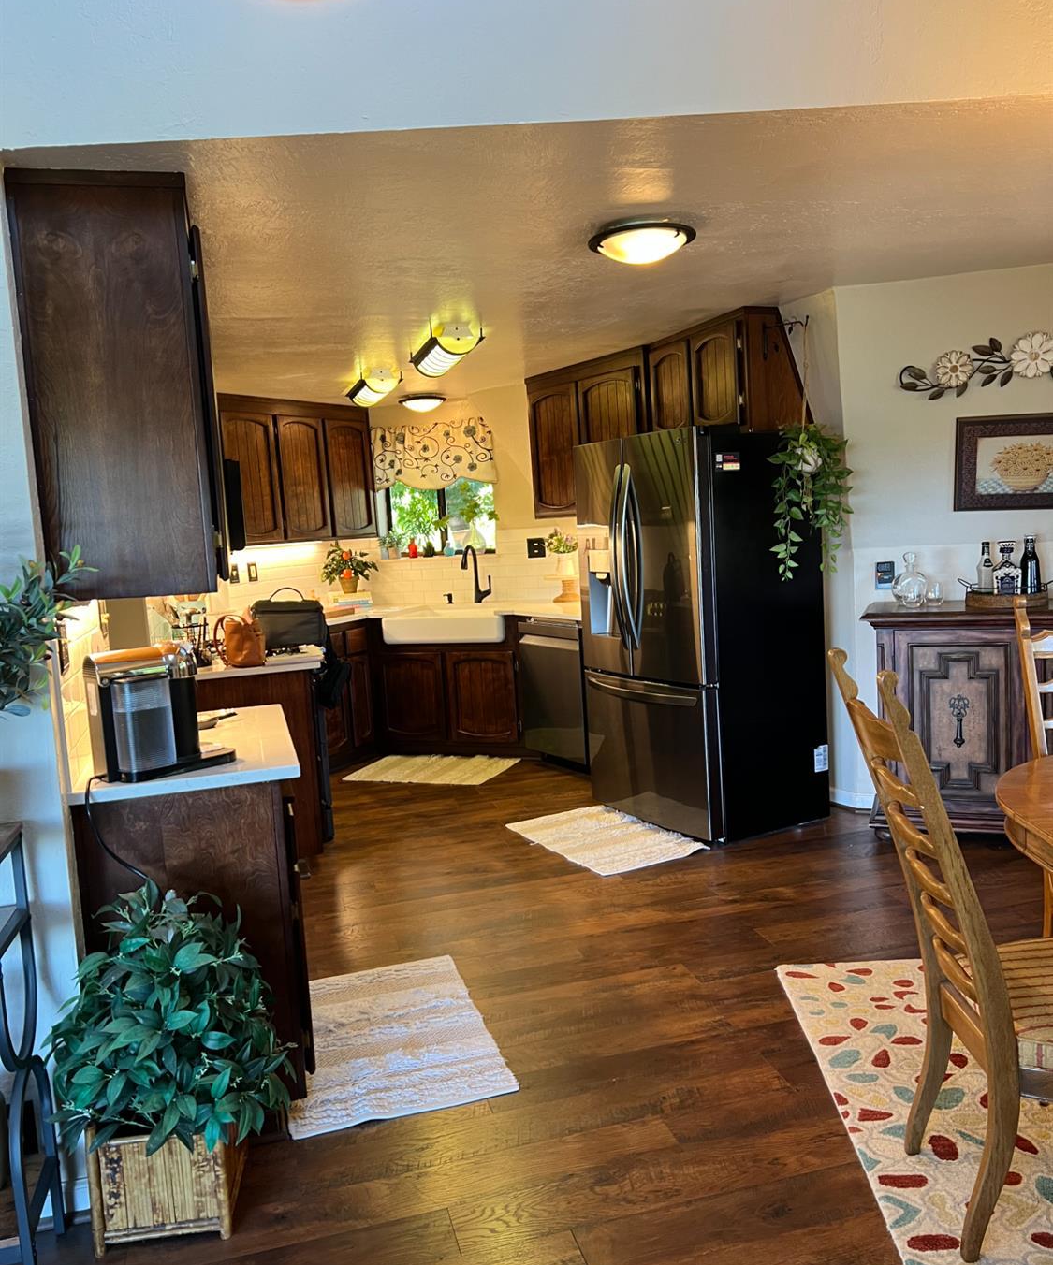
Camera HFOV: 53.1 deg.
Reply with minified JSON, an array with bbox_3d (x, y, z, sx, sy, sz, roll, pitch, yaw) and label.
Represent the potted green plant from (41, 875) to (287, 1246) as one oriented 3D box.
[{"bbox_3d":[-0.757,0.895,2.252,0.470,0.740,0.420,-5,6,-12],"label":"potted green plant"}]

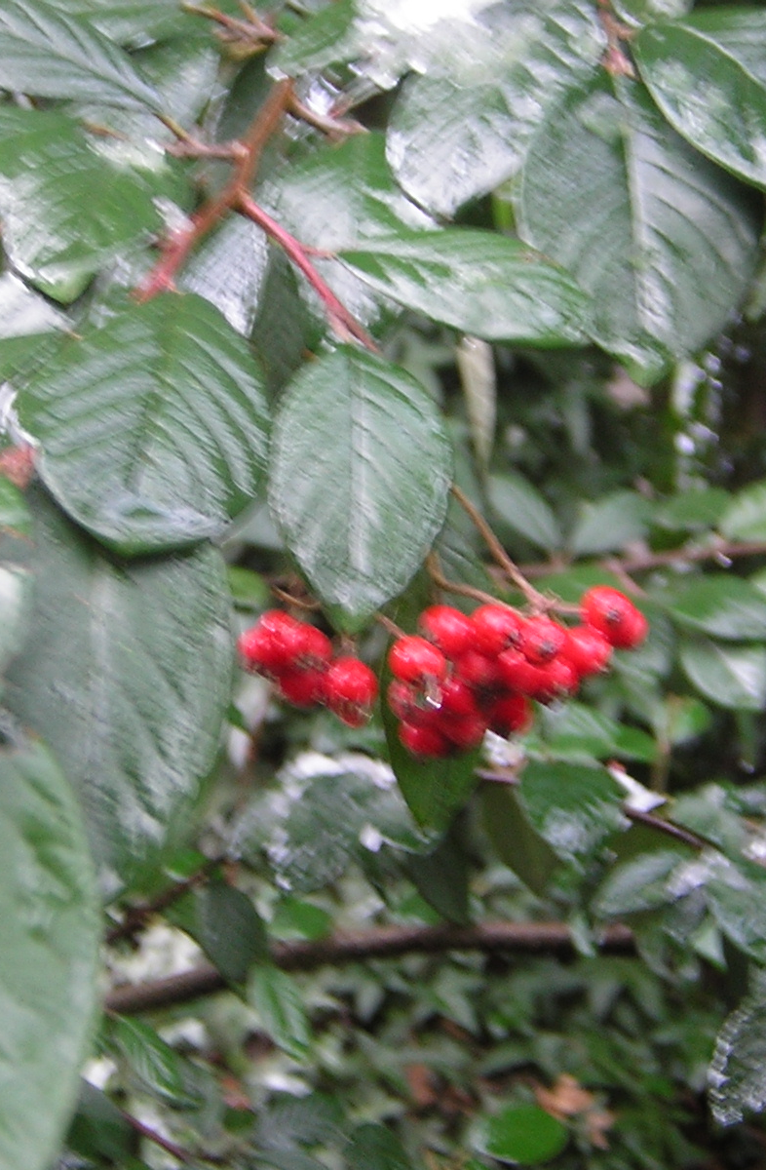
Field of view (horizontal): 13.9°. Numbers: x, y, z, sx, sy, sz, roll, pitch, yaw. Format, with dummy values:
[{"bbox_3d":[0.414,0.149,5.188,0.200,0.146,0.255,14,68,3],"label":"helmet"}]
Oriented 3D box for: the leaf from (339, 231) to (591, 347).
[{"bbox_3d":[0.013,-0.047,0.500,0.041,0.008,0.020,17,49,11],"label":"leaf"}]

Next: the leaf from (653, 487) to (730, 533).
[{"bbox_3d":[0.080,-0.019,0.820,0.021,0.014,0.008,12,2,0],"label":"leaf"}]

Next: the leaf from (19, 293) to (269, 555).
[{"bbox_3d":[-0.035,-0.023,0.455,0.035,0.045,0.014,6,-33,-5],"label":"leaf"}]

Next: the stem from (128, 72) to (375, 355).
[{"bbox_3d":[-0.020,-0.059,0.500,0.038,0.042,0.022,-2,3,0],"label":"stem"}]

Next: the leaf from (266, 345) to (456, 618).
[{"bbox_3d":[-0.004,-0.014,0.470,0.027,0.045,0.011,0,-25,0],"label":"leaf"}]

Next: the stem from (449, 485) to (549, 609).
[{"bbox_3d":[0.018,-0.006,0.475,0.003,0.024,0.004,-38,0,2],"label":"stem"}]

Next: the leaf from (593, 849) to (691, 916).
[{"bbox_3d":[0.054,0.062,0.660,0.024,0.014,0.009,-30,-7,-10],"label":"leaf"}]

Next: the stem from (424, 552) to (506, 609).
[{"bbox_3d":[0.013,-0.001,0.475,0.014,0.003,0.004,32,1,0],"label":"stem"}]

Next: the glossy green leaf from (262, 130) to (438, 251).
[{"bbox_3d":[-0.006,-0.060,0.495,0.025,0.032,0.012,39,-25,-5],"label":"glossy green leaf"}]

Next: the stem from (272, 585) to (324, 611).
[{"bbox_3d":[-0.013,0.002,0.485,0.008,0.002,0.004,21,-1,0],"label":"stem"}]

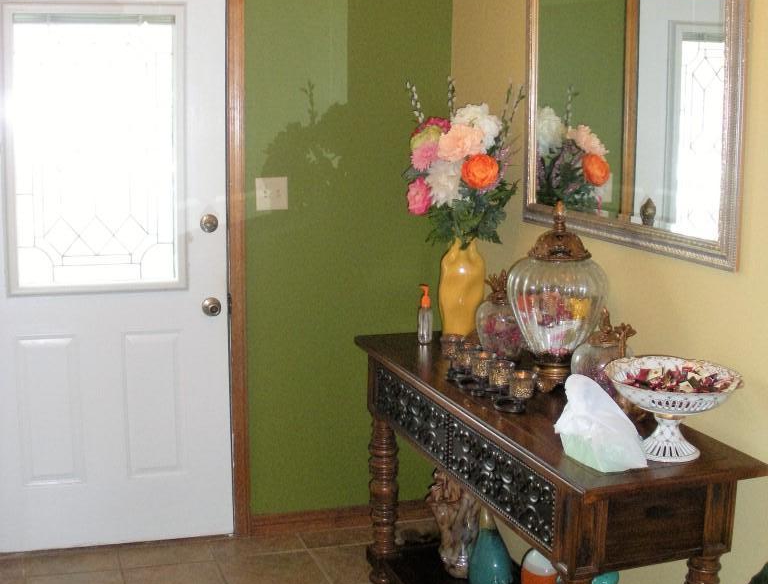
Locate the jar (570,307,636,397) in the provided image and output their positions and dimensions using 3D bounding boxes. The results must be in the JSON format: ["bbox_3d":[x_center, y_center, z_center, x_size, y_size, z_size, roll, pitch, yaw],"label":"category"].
[{"bbox_3d":[0.532,0.174,2.597,0.155,0.276,0.155,1,9,0],"label":"jar"}]

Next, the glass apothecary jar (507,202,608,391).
[{"bbox_3d":[0.464,0.012,2.854,0.273,0.512,0.273,1,9,0],"label":"glass apothecary jar"}]

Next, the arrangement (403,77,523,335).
[{"bbox_3d":[0.233,-0.248,3.374,0.370,0.852,0.390,1,9,0],"label":"arrangement"}]

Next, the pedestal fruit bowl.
[{"bbox_3d":[0.623,0.266,2.316,0.300,0.182,0.300,1,9,0],"label":"pedestal fruit bowl"}]

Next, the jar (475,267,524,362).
[{"bbox_3d":[0.356,0.069,3.236,0.152,0.273,0.152,1,9,0],"label":"jar"}]

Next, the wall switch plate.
[{"bbox_3d":[-0.388,-0.340,3.712,0.115,0.114,0.009,-3,10,-18],"label":"wall switch plate"}]

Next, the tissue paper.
[{"bbox_3d":[0.472,0.269,2.284,0.150,0.185,0.170,-3,10,-18],"label":"tissue paper"}]

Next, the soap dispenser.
[{"bbox_3d":[0.131,0.071,3.463,0.052,0.192,0.045,-3,10,-18],"label":"soap dispenser"}]

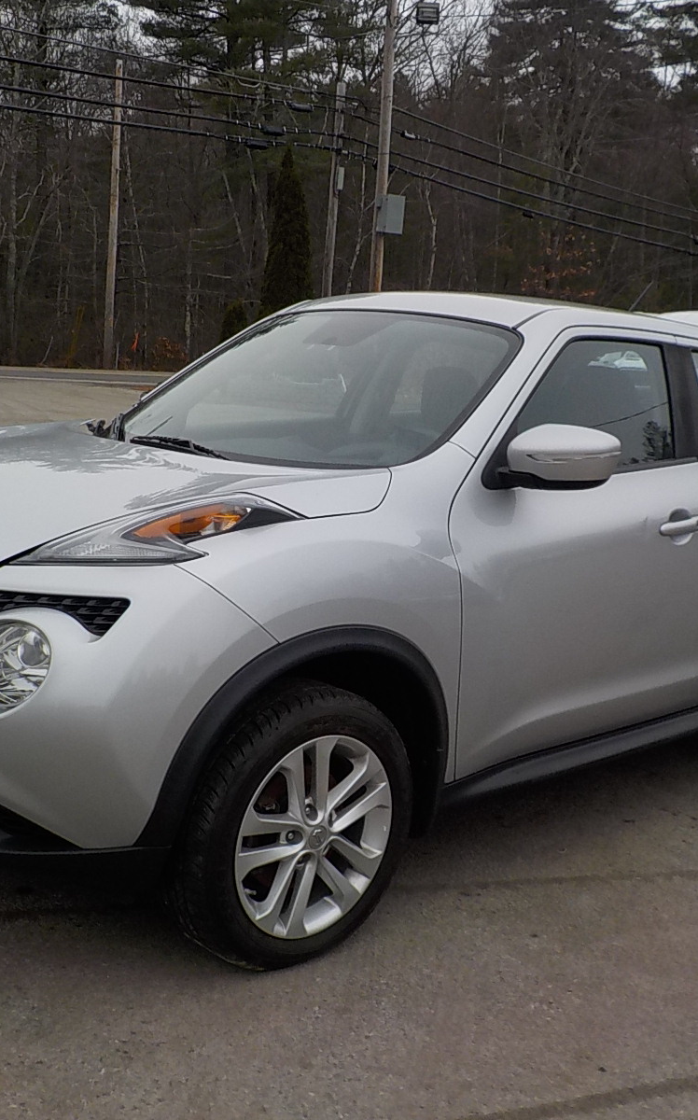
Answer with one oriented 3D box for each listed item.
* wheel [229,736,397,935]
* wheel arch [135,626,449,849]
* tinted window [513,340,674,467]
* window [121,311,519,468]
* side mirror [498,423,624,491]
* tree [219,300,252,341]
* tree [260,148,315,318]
[{"bbox_3d":[-0.122,0.618,2.986,0.465,0.465,0.170,-6,14,-43],"label":"wheel"},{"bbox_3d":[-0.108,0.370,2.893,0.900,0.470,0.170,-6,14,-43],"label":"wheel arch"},{"bbox_3d":[0.685,-0.437,3.652,0.850,0.390,0.060,-6,-7,-43],"label":"tinted window"},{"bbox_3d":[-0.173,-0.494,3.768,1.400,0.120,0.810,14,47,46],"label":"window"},{"bbox_3d":[0.524,-0.254,3.186,0.190,0.165,0.250,-6,14,-43],"label":"side mirror"},{"bbox_3d":[-3.387,-6.878,39.447,1.100,2.090,1.100,4,10,0],"label":"tree"},{"bbox_3d":[-1.887,-9.447,41.007,1.950,7.070,1.950,3,10,0],"label":"tree"}]

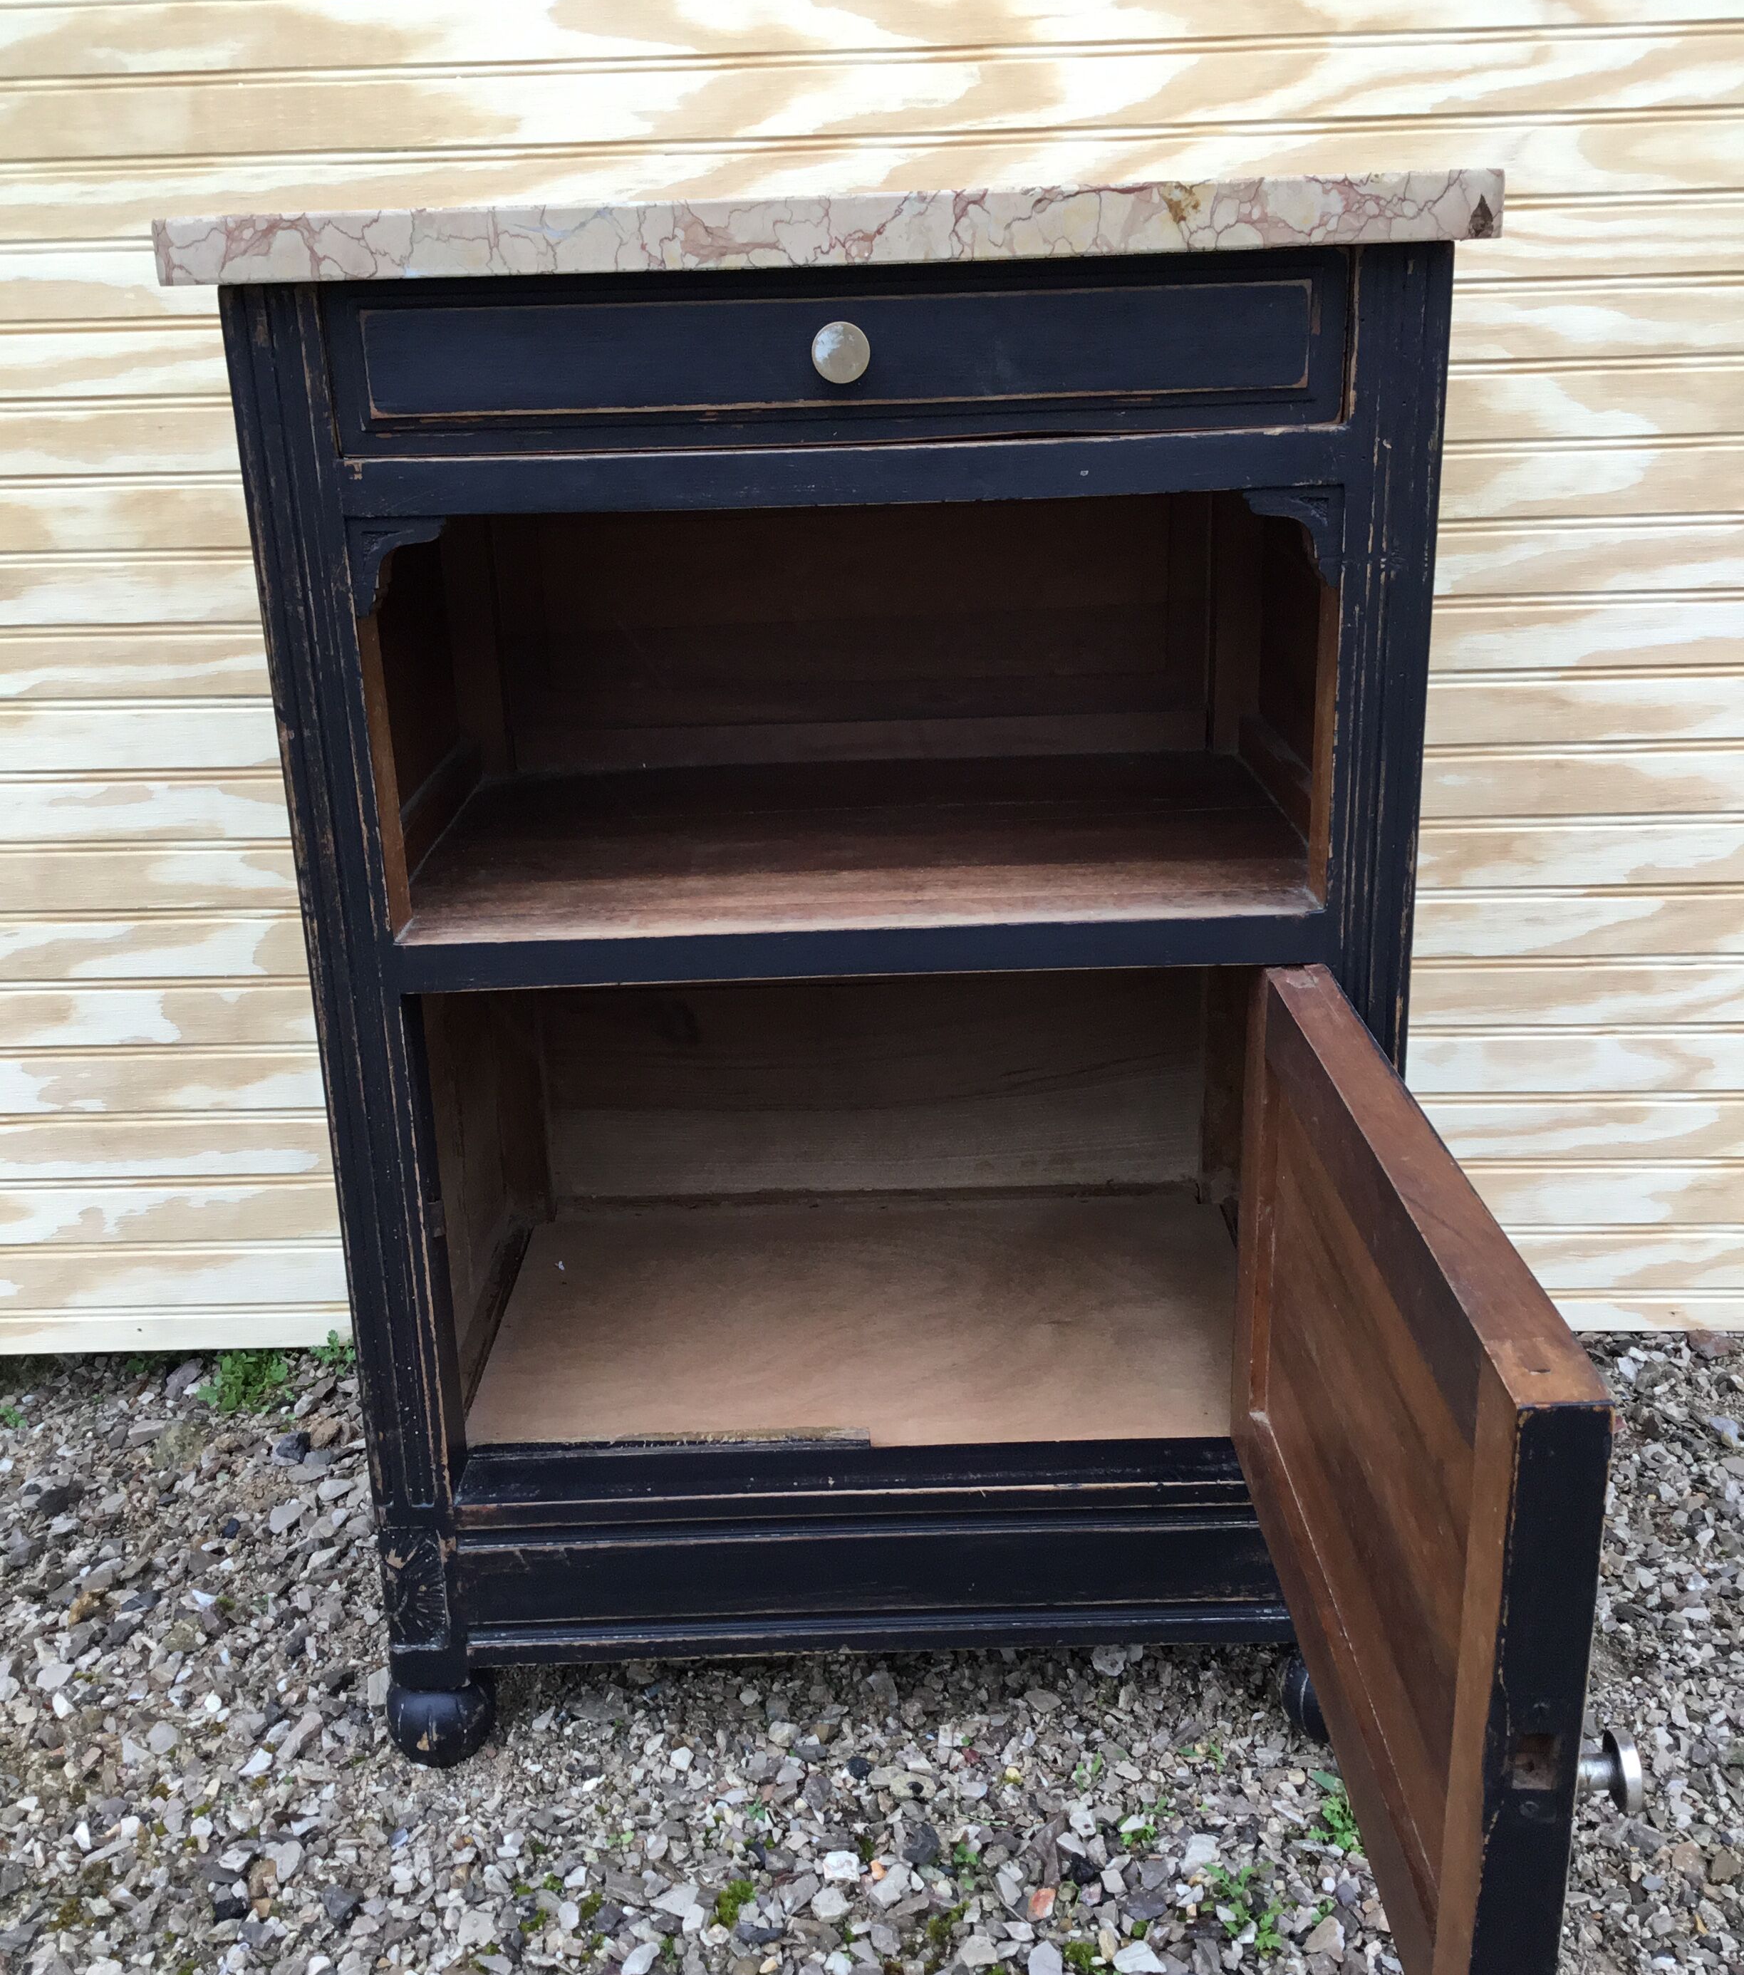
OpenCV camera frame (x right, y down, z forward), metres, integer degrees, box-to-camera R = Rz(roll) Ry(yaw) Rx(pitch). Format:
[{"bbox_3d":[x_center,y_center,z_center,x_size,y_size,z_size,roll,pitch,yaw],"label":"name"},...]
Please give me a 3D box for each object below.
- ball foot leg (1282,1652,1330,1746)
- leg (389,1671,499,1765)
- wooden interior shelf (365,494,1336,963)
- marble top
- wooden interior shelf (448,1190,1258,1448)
[{"bbox_3d":[0.263,0.392,1.180,0.062,0.059,0.062,-2,19,0],"label":"ball foot leg"},{"bbox_3d":[-0.244,0.409,1.181,0.062,0.059,0.062,-2,19,0],"label":"leg"},{"bbox_3d":[-0.009,-0.177,1.146,0.472,0.212,0.356,-2,19,0],"label":"wooden interior shelf"},{"bbox_3d":[-0.019,-0.387,1.073,0.574,0.027,0.392,-2,19,0],"label":"marble top"},{"bbox_3d":[0.004,0.213,1.306,0.476,0.024,0.316,-2,19,0],"label":"wooden interior shelf"}]

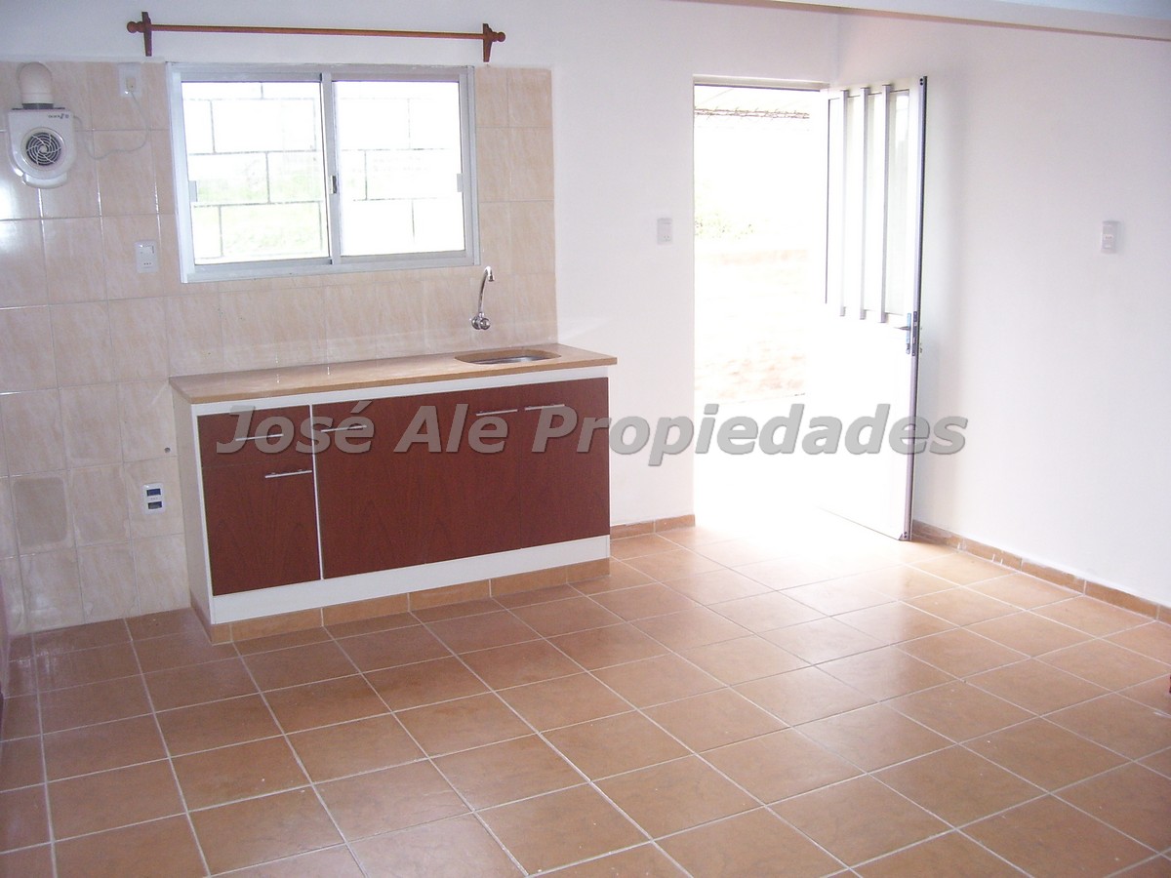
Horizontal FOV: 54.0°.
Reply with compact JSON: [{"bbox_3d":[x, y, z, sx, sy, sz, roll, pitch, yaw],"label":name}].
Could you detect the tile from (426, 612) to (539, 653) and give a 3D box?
[{"bbox_3d":[-0.369,0.705,4.176,0.329,0.010,0.329,-7,13,-26],"label":"tile"}]

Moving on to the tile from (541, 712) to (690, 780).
[{"bbox_3d":[0.089,0.873,3.281,0.327,0.010,0.327,-7,13,-25],"label":"tile"}]

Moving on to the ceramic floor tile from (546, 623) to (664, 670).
[{"bbox_3d":[0.083,0.728,4.037,0.331,0.010,0.331,-7,13,-26],"label":"ceramic floor tile"}]

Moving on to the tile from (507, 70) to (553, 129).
[{"bbox_3d":[-0.227,-1.400,4.731,0.200,0.236,0.010,-7,13,-26],"label":"tile"}]

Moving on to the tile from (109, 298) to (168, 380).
[{"bbox_3d":[-1.627,-0.364,4.200,0.200,0.300,0.010,-7,13,-26],"label":"tile"}]

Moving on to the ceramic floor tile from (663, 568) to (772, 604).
[{"bbox_3d":[0.522,0.590,4.567,0.328,0.010,0.328,-7,13,-26],"label":"ceramic floor tile"}]

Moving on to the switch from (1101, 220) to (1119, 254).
[{"bbox_3d":[1.892,-0.727,4.148,0.014,0.117,0.075,-7,13,-26],"label":"switch"}]

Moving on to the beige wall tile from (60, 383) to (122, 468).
[{"bbox_3d":[-1.796,-0.047,4.178,0.200,0.300,0.010,-7,13,-26],"label":"beige wall tile"}]

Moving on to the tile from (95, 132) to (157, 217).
[{"bbox_3d":[-1.638,-0.948,4.101,0.200,0.300,0.010,-7,13,-26],"label":"tile"}]

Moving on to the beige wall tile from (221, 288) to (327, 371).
[{"bbox_3d":[-1.190,-0.423,4.431,0.406,0.298,0.010,-7,13,-27],"label":"beige wall tile"}]

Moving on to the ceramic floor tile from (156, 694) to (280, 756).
[{"bbox_3d":[-1.102,0.860,3.451,0.330,0.010,0.330,-7,13,-26],"label":"ceramic floor tile"}]

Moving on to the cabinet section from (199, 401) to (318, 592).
[{"bbox_3d":[-1.241,0.179,4.243,0.400,0.646,0.450,-7,13,-27],"label":"cabinet section"}]

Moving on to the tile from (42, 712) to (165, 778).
[{"bbox_3d":[-1.383,0.887,3.305,0.330,0.009,0.330,-7,13,-26],"label":"tile"}]

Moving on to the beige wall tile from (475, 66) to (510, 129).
[{"bbox_3d":[-0.386,-1.391,4.665,0.147,0.236,0.009,-7,13,-26],"label":"beige wall tile"}]

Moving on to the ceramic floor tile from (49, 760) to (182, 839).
[{"bbox_3d":[-1.228,0.942,3.003,0.327,0.010,0.327,-7,13,-25],"label":"ceramic floor tile"}]

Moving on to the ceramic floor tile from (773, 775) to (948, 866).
[{"bbox_3d":[0.684,0.950,2.867,0.330,0.010,0.330,-7,13,-26],"label":"ceramic floor tile"}]

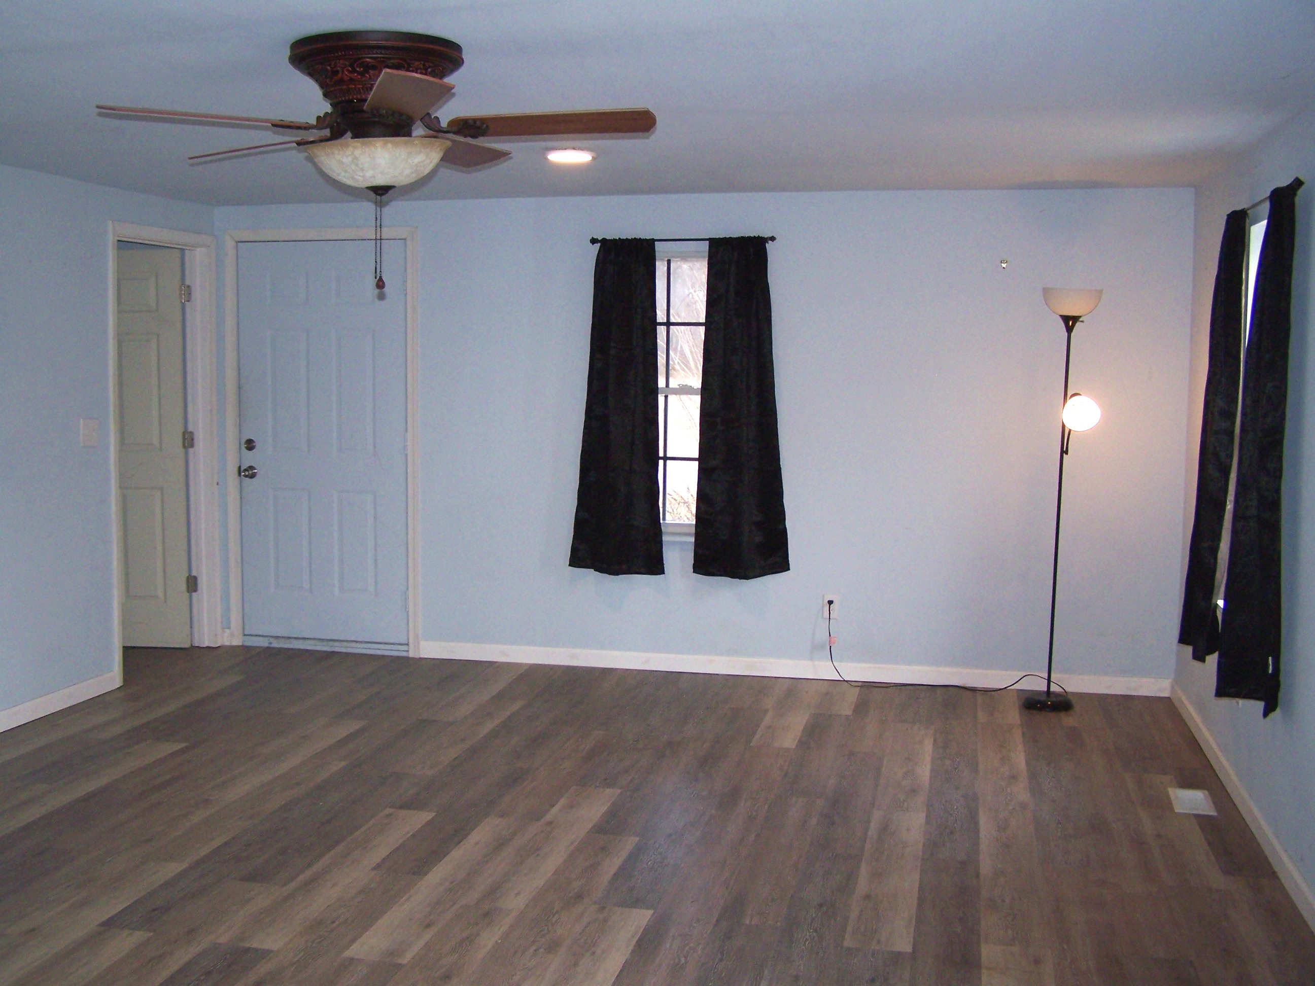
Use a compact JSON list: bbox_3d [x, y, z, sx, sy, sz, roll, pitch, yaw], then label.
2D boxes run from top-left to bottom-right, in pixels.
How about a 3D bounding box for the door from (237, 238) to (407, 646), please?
[{"bbox_3d":[-1.694,-0.257,7.355,0.913,2.033,0.050,1,6,12],"label":"door"}]

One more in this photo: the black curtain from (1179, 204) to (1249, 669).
[{"bbox_3d":[1.976,-0.188,5.094,0.135,1.590,0.580,1,6,12],"label":"black curtain"}]

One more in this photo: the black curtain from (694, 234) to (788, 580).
[{"bbox_3d":[0.406,-0.390,6.795,0.460,1.610,0.110,1,6,12],"label":"black curtain"}]

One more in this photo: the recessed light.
[{"bbox_3d":[-0.333,-1.266,5.428,0.184,0.025,0.184,1,6,12],"label":"recessed light"}]

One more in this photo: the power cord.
[{"bbox_3d":[1.313,0.725,6.660,1.110,0.386,0.220,1,6,12],"label":"power cord"}]

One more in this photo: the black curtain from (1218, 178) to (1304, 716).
[{"bbox_3d":[1.803,-0.109,4.296,0.135,1.585,0.560,1,6,12],"label":"black curtain"}]

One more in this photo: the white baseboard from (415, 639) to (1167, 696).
[{"bbox_3d":[0.562,0.845,6.955,3.639,0.083,0.016,1,6,12],"label":"white baseboard"}]

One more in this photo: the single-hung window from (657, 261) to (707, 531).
[{"bbox_3d":[0.142,-0.467,6.953,0.750,1.350,0.100,1,6,12],"label":"single-hung window"}]

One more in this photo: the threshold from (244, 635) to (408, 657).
[{"bbox_3d":[-1.697,0.792,7.481,0.905,0.068,0.120,1,6,12],"label":"threshold"}]

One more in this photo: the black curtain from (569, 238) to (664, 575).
[{"bbox_3d":[-0.194,-0.409,6.923,0.477,1.602,0.110,1,6,12],"label":"black curtain"}]

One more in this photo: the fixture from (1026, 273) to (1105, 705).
[{"bbox_3d":[1.771,0.034,6.300,0.272,1.836,0.260,1,6,12],"label":"fixture"}]

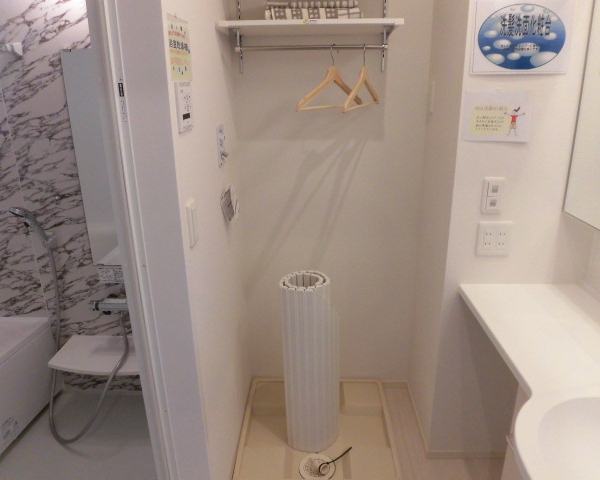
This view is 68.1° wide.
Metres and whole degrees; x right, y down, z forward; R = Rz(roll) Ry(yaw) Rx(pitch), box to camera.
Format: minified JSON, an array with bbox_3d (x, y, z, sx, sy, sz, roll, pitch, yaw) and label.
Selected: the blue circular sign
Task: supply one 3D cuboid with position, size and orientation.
[{"bbox_3d":[0.661,-0.601,1.315,0.255,0.184,0.008,0,19,2],"label":"blue circular sign"}]

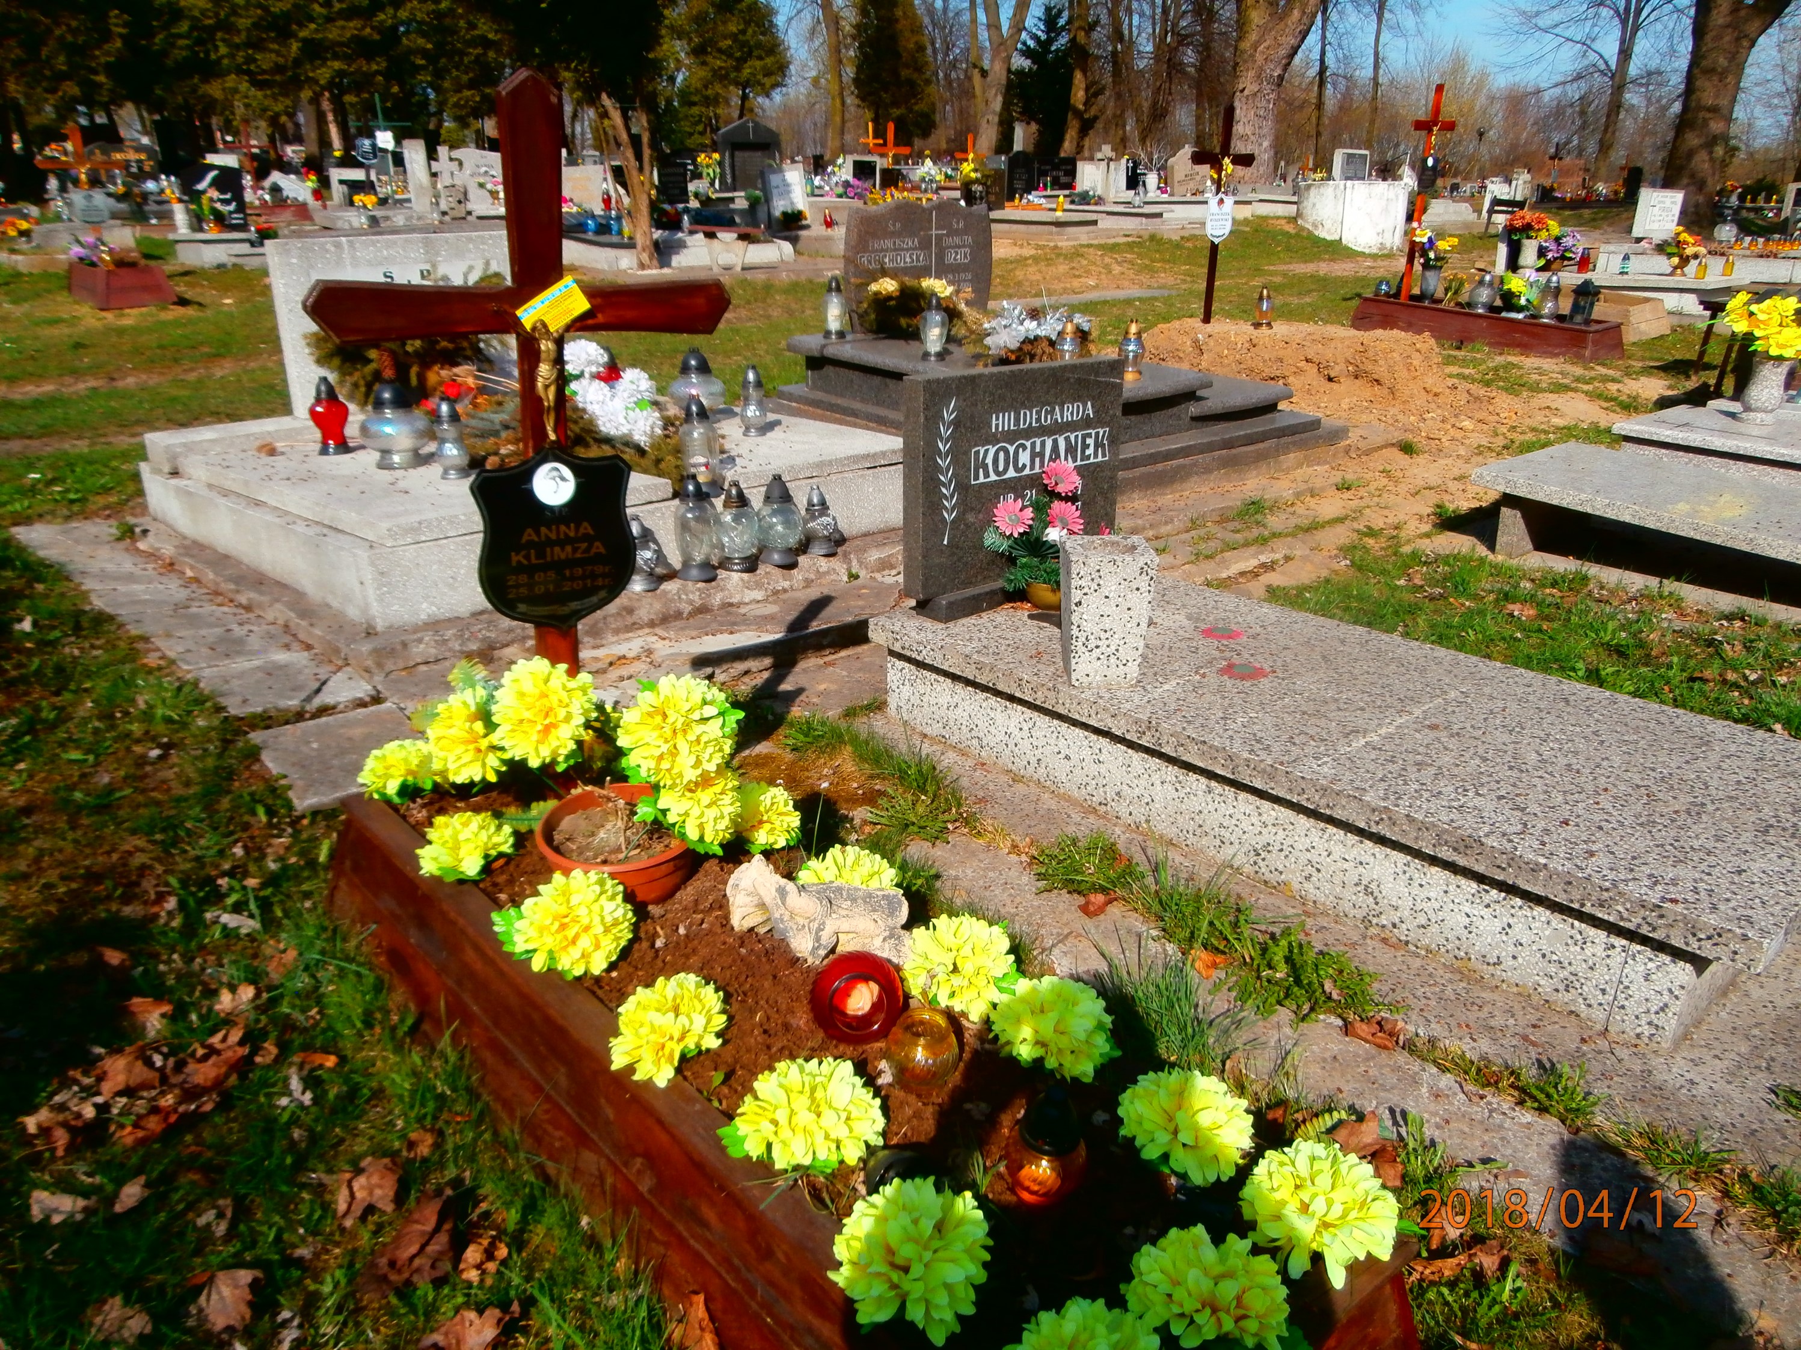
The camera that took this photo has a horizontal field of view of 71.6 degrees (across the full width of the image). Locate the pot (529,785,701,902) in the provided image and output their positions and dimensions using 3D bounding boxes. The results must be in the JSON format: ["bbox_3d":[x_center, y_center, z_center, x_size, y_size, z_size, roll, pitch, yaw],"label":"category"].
[{"bbox_3d":[-0.427,0.281,1.892,0.236,0.125,0.236,0,21,0],"label":"pot"}]

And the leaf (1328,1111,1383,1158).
[{"bbox_3d":[0.617,0.621,1.687,0.085,0.030,0.085,0,21,0],"label":"leaf"}]

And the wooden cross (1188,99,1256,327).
[{"bbox_3d":[2.038,-2.954,8.040,0.740,1.340,0.070,-17,26,-38],"label":"wooden cross"}]

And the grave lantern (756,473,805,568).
[{"bbox_3d":[-0.385,-0.495,3.971,0.149,0.283,0.149,0,21,0],"label":"grave lantern"}]

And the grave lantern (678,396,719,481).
[{"bbox_3d":[-0.659,-0.765,4.143,0.135,0.330,0.135,0,21,0],"label":"grave lantern"}]

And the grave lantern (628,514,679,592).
[{"bbox_3d":[-0.825,-0.393,3.973,0.120,0.245,0.120,0,21,0],"label":"grave lantern"}]

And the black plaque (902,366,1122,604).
[{"bbox_3d":[0.306,-0.530,3.273,0.740,0.548,0.078,-18,27,-39],"label":"black plaque"}]

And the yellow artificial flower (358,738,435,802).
[{"bbox_3d":[-0.892,0.168,2.208,0.130,0.110,0.125,0,20,0],"label":"yellow artificial flower"}]

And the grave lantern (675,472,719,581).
[{"bbox_3d":[-0.570,-0.416,3.500,0.128,0.300,0.128,0,21,0],"label":"grave lantern"}]

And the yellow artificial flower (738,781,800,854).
[{"bbox_3d":[-0.230,0.228,2.011,0.130,0.110,0.130,0,21,0],"label":"yellow artificial flower"}]

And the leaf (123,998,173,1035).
[{"bbox_3d":[-1.102,0.502,1.830,0.078,0.035,0.075,0,21,0],"label":"leaf"}]

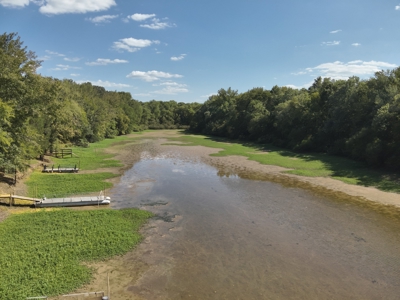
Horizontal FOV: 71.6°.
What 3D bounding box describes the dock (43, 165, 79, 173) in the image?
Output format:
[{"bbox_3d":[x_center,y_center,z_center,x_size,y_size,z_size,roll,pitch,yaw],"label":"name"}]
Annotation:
[{"bbox_3d":[-28.000,3.820,56.000,6.400,1.200,1.950,0,7,-13],"label":"dock"}]

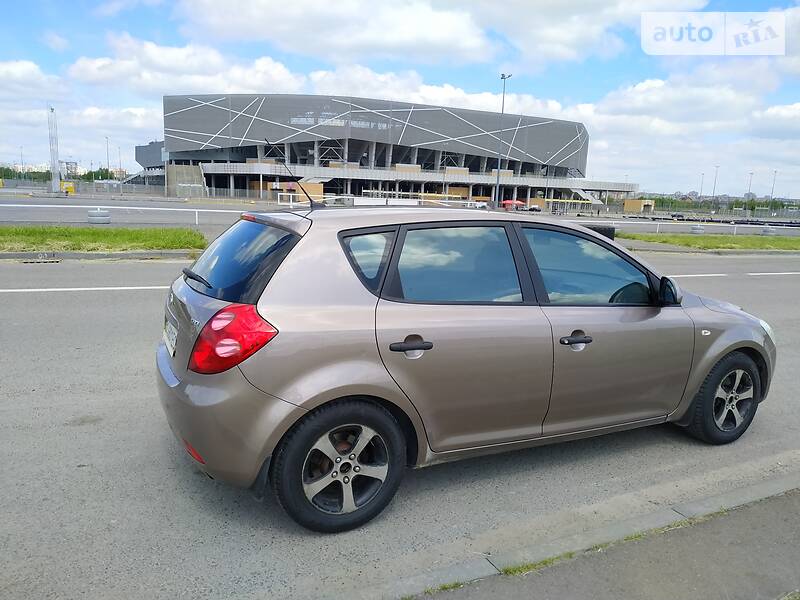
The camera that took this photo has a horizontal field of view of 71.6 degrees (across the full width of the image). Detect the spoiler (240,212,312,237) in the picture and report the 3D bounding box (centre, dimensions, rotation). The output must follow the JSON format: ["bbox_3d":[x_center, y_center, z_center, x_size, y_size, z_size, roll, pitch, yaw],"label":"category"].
[{"bbox_3d":[-0.736,-0.435,3.006,0.260,0.110,1.120,-3,11,-25],"label":"spoiler"}]

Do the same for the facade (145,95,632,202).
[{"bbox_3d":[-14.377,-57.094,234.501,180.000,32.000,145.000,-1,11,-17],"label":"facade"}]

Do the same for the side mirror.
[{"bbox_3d":[1.463,-0.056,3.057,0.110,0.155,0.170,-3,11,-25],"label":"side mirror"}]

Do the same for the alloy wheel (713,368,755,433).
[{"bbox_3d":[2.135,0.639,3.675,0.415,0.415,0.170,-3,11,-25],"label":"alloy wheel"}]

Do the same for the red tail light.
[{"bbox_3d":[-0.697,0.171,2.313,0.320,0.300,0.260,-7,13,-42],"label":"red tail light"}]

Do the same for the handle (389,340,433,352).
[{"bbox_3d":[0.045,0.205,2.500,0.220,0.040,0.045,-3,11,-25],"label":"handle"}]

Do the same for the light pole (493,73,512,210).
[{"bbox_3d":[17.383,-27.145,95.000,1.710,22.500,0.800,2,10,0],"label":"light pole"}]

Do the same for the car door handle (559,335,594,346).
[{"bbox_3d":[0.917,0.207,2.911,0.220,0.040,0.045,-3,11,-25],"label":"car door handle"}]

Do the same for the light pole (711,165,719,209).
[{"bbox_3d":[102.217,-36.425,180.000,1.620,14.500,0.800,2,10,0],"label":"light pole"}]

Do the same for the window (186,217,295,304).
[{"bbox_3d":[-0.876,-0.220,2.979,0.170,0.490,1.280,34,-6,-26],"label":"window"}]

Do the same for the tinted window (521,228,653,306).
[{"bbox_3d":[1.057,-0.191,3.087,0.860,0.430,0.050,-3,-11,-25],"label":"tinted window"}]

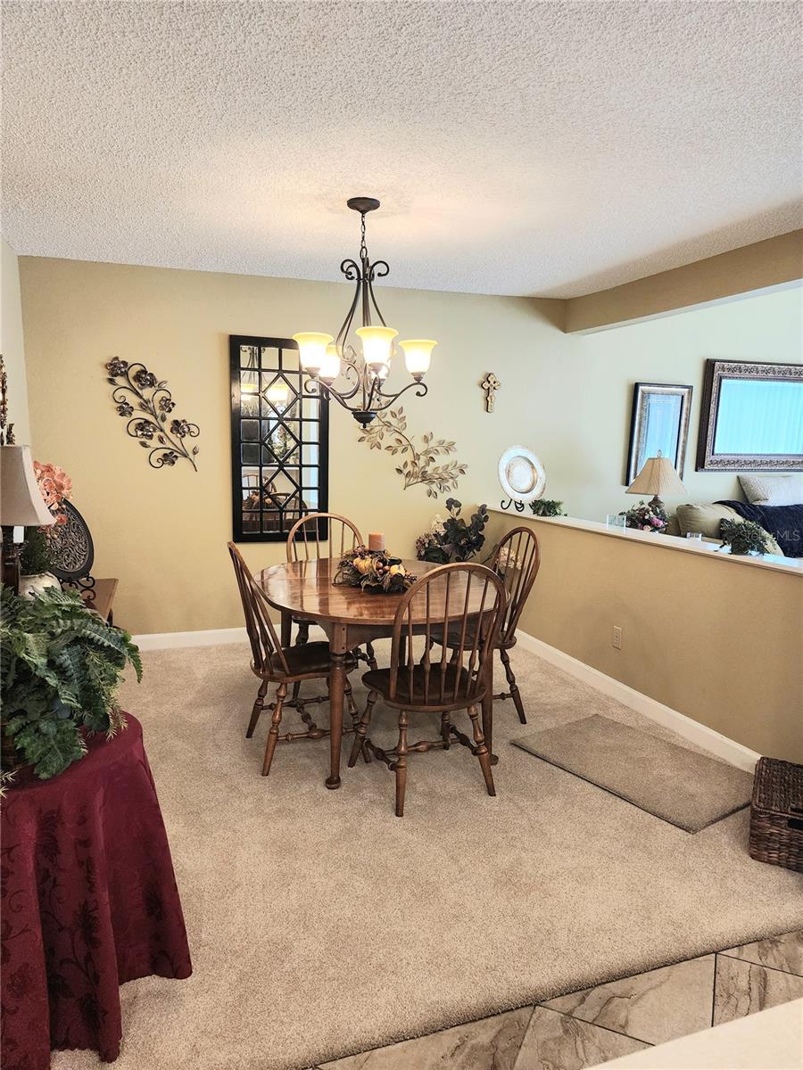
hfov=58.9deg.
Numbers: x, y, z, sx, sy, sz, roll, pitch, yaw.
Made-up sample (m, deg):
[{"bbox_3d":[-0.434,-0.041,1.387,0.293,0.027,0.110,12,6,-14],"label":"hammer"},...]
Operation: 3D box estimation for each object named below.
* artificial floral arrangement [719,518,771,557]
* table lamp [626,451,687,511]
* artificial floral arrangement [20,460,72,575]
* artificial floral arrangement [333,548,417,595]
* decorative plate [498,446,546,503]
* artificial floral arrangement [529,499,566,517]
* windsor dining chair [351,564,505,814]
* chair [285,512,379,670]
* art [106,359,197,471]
[{"bbox_3d":[1.528,-0.002,3.152,0.180,0.165,0.205,-2,8,-20],"label":"artificial floral arrangement"},{"bbox_3d":[1.988,-0.310,5.534,0.460,0.700,0.460,-2,8,-20],"label":"table lamp"},{"bbox_3d":[-1.443,-0.012,2.853,0.260,0.580,0.260,-2,9,-20],"label":"artificial floral arrangement"},{"bbox_3d":[-0.113,0.135,3.239,0.400,0.180,0.370,1,8,0],"label":"artificial floral arrangement"},{"bbox_3d":[0.846,-0.422,4.953,0.410,0.410,0.035,2,-8,-28],"label":"decorative plate"},{"bbox_3d":[0.950,-0.186,4.632,0.220,0.125,0.190,-2,9,-20],"label":"artificial floral arrangement"},{"bbox_3d":[0.107,0.548,2.868,0.485,0.960,0.560,-3,9,-23],"label":"windsor dining chair"},{"bbox_3d":[-0.379,0.371,4.091,0.485,0.960,0.560,-2,8,-20],"label":"chair"},{"bbox_3d":[-1.579,-0.760,4.544,0.562,0.708,0.045,-2,8,-20],"label":"art"}]

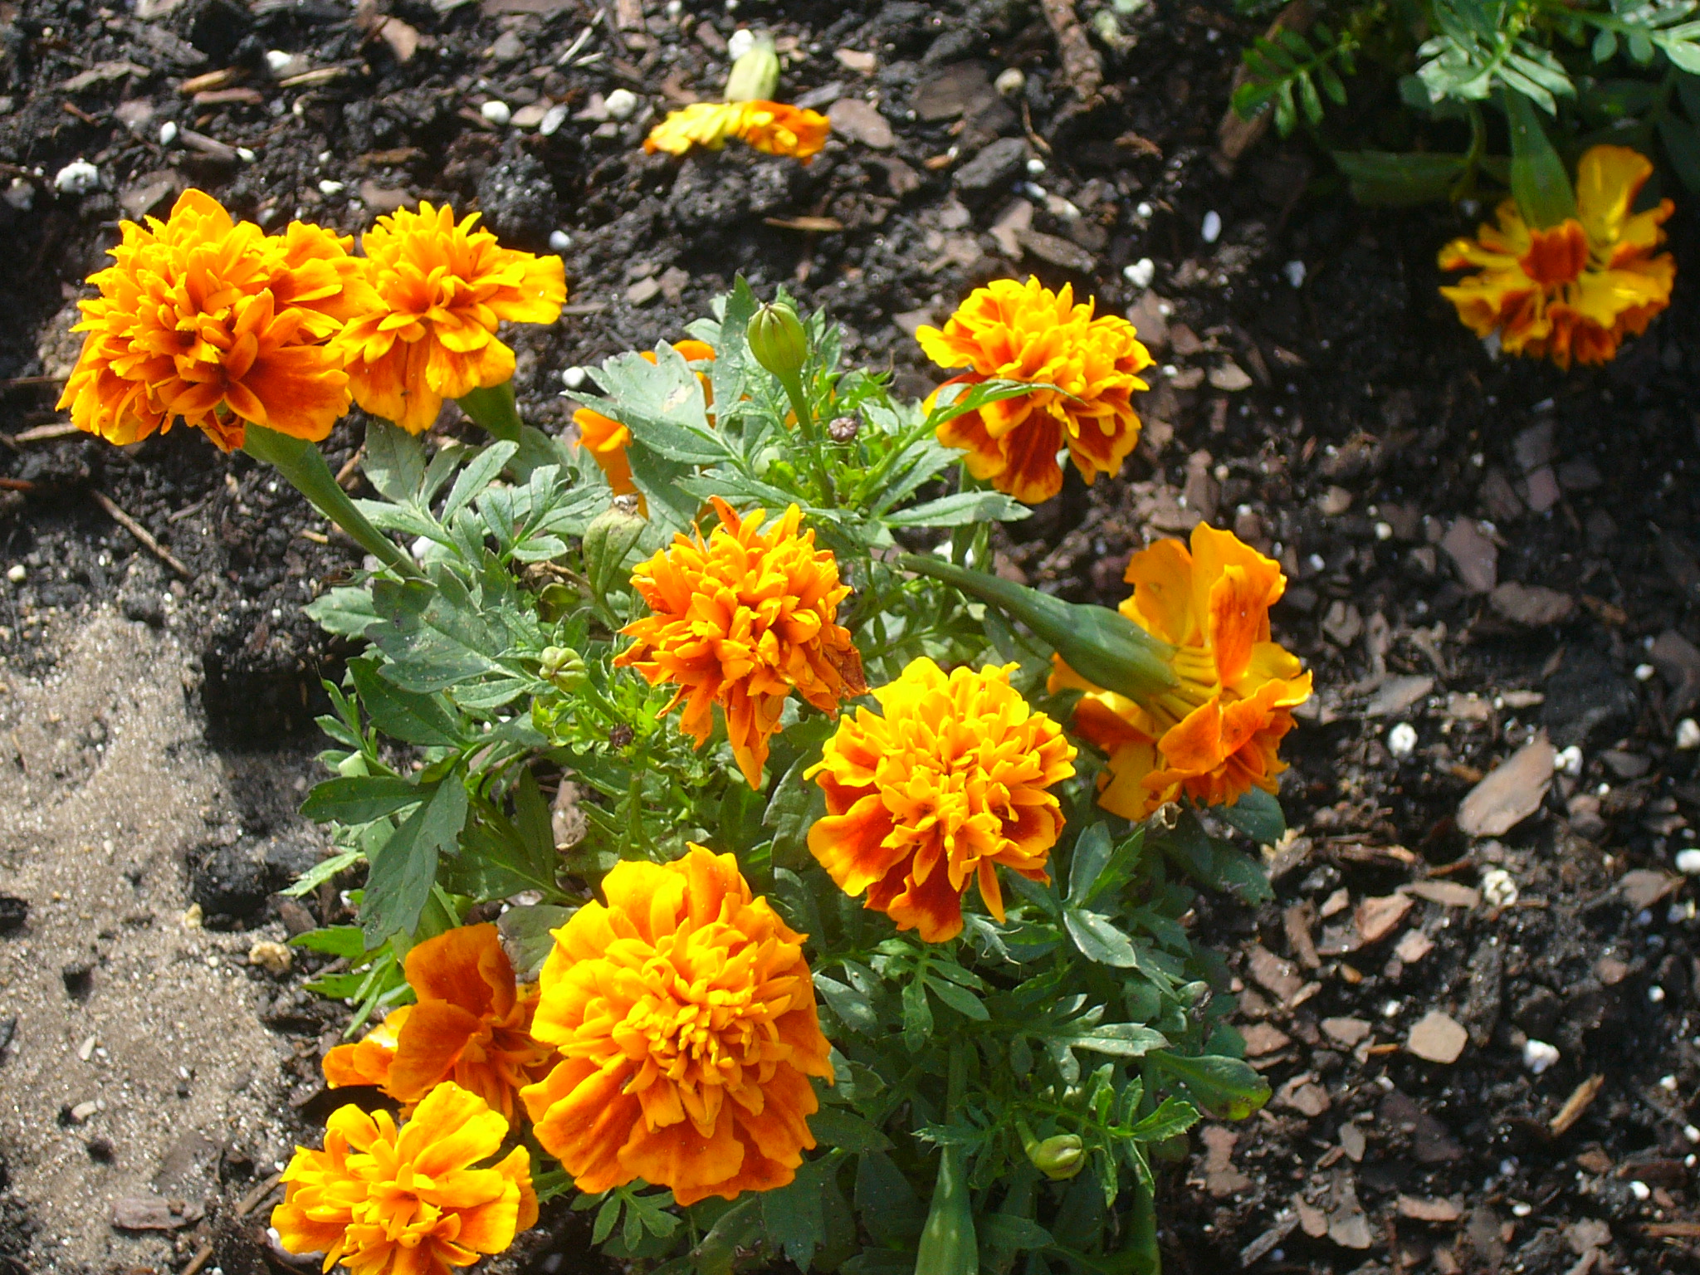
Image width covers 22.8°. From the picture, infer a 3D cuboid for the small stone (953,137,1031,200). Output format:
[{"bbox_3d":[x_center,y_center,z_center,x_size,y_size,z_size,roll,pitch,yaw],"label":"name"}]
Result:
[{"bbox_3d":[0.034,-0.114,1.030,0.021,0.009,0.013,-33,54,-29],"label":"small stone"}]

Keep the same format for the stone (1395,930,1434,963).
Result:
[{"bbox_3d":[0.118,0.065,0.882,0.008,0.004,0.006,0,45,0],"label":"stone"}]

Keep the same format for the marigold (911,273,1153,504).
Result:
[{"bbox_3d":[0.035,-0.047,0.808,0.045,0.034,0.045,4,51,-5],"label":"marigold"}]

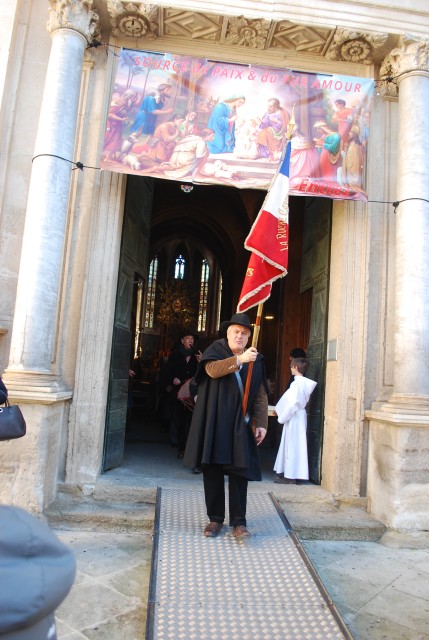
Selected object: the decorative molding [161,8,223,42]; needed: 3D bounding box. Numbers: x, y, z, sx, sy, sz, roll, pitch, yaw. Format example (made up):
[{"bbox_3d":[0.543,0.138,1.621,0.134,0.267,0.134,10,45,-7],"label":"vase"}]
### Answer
[{"bbox_3d":[-0.245,-3.229,5.222,0.640,0.120,0.460,5,-6,-6],"label":"decorative molding"}]

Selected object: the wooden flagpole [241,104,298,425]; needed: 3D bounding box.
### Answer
[{"bbox_3d":[0.426,-0.394,3.760,0.050,2.441,0.050,8,8,0],"label":"wooden flagpole"}]

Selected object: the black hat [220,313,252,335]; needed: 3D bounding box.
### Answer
[{"bbox_3d":[0.192,0.028,4.130,0.275,0.135,0.310,5,-6,-7],"label":"black hat"}]

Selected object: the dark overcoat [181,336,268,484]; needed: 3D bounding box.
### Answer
[{"bbox_3d":[0.089,0.743,4.080,0.650,1.110,0.480,4,-6,-3],"label":"dark overcoat"}]

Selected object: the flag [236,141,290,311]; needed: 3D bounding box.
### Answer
[{"bbox_3d":[0.383,-0.710,3.650,0.340,1.240,0.240,8,8,0],"label":"flag"}]

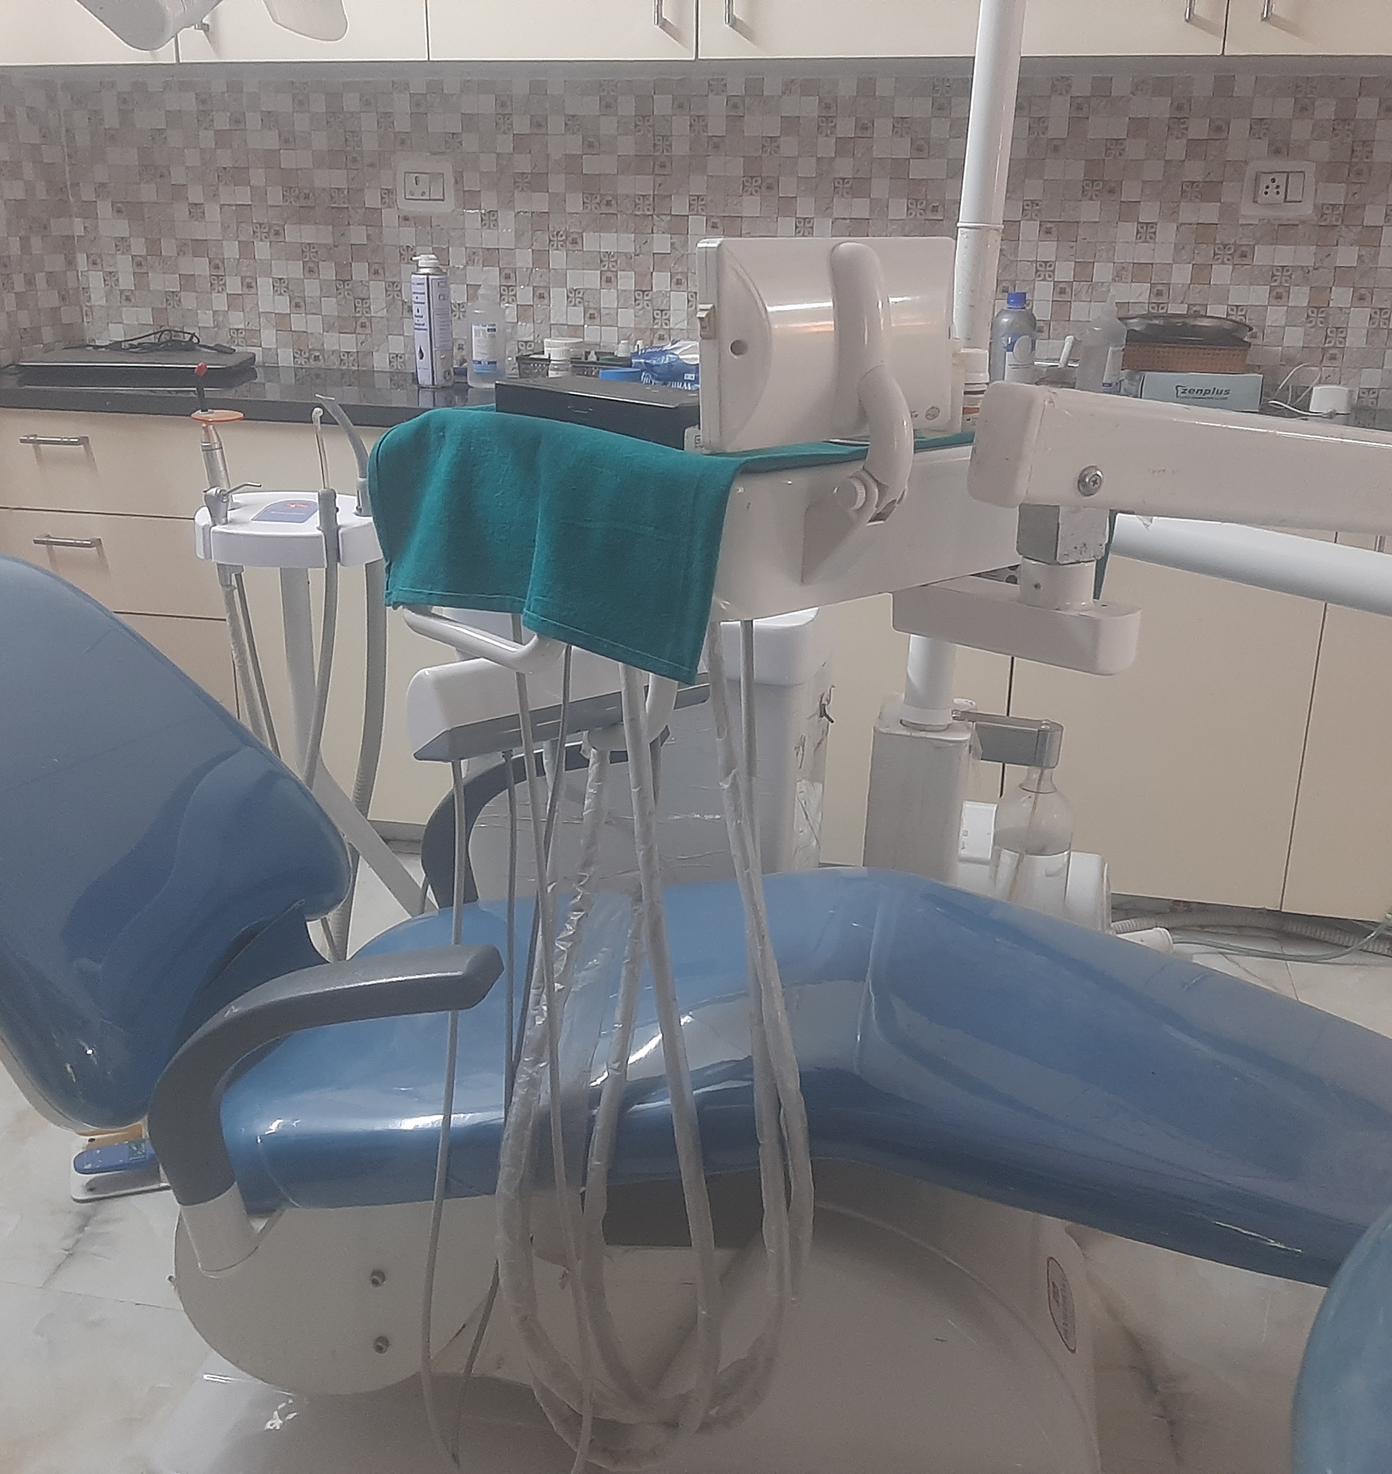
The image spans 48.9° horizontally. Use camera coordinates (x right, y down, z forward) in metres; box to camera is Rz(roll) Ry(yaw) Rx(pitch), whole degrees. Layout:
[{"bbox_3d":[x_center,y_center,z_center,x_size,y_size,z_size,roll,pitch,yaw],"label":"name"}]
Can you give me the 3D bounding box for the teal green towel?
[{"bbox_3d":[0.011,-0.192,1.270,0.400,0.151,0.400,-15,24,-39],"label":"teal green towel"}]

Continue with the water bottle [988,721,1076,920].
[{"bbox_3d":[0.393,0.104,1.780,0.090,0.250,0.090,5,19,12],"label":"water bottle"}]

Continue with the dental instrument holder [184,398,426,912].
[{"bbox_3d":[-0.443,-0.085,1.780,0.250,0.600,0.230,5,19,12],"label":"dental instrument holder"}]

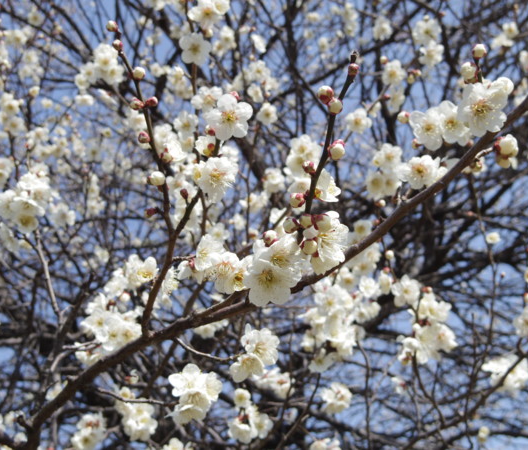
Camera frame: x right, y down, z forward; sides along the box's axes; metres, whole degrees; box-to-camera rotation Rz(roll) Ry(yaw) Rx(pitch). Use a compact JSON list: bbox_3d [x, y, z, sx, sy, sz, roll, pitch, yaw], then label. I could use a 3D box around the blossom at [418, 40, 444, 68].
[{"bbox_3d":[0.152,-0.155,0.740,0.025,0.025,0.012,-3,8,6],"label":"blossom"}]

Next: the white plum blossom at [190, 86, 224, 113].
[{"bbox_3d":[-0.043,-0.095,0.620,0.025,0.023,0.012,1,6,-3],"label":"white plum blossom"}]

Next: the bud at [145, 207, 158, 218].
[{"bbox_3d":[-0.061,-0.007,0.440,0.008,0.006,0.006,-25,0,-18],"label":"bud"}]

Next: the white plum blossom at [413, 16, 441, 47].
[{"bbox_3d":[0.140,-0.167,0.700,0.024,0.026,0.015,0,9,0],"label":"white plum blossom"}]

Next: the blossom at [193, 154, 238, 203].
[{"bbox_3d":[-0.027,-0.026,0.450,0.025,0.026,0.015,5,13,-13],"label":"blossom"}]

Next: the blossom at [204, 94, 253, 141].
[{"bbox_3d":[-0.019,-0.057,0.435,0.025,0.025,0.012,1,6,-3],"label":"blossom"}]

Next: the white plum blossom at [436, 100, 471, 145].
[{"bbox_3d":[0.098,-0.053,0.420,0.021,0.023,0.013,-2,11,6],"label":"white plum blossom"}]

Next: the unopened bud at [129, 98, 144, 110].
[{"bbox_3d":[-0.067,-0.063,0.425,0.007,0.006,0.006,11,0,-32],"label":"unopened bud"}]

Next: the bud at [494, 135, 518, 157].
[{"bbox_3d":[0.127,-0.042,0.425,0.012,0.011,0.011,-6,0,24],"label":"bud"}]

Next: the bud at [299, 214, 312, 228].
[{"bbox_3d":[0.021,-0.002,0.405,0.007,0.007,0.007,-22,-33,0],"label":"bud"}]

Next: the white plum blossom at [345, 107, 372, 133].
[{"bbox_3d":[0.079,-0.088,0.680,0.023,0.022,0.012,0,11,0],"label":"white plum blossom"}]

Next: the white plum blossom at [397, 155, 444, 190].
[{"bbox_3d":[0.088,-0.030,0.460,0.025,0.021,0.012,-1,6,3],"label":"white plum blossom"}]

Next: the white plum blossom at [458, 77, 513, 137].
[{"bbox_3d":[0.110,-0.058,0.405,0.028,0.028,0.015,5,8,-12],"label":"white plum blossom"}]

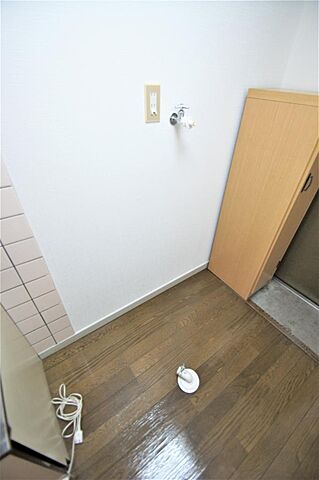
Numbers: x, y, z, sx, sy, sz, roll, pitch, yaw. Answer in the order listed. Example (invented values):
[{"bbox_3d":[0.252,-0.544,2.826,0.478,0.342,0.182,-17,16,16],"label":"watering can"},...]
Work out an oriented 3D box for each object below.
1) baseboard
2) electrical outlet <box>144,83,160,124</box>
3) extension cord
[{"bbox_3d":[-0.112,0.424,1.398,1.306,0.061,0.012,-22,42,-29],"label":"baseboard"},{"bbox_3d":[-0.022,-0.516,0.763,0.071,0.120,0.012,-22,42,-29],"label":"electrical outlet"},{"bbox_3d":[-0.390,0.795,0.893,0.123,0.040,0.309,-22,42,-29],"label":"extension cord"}]

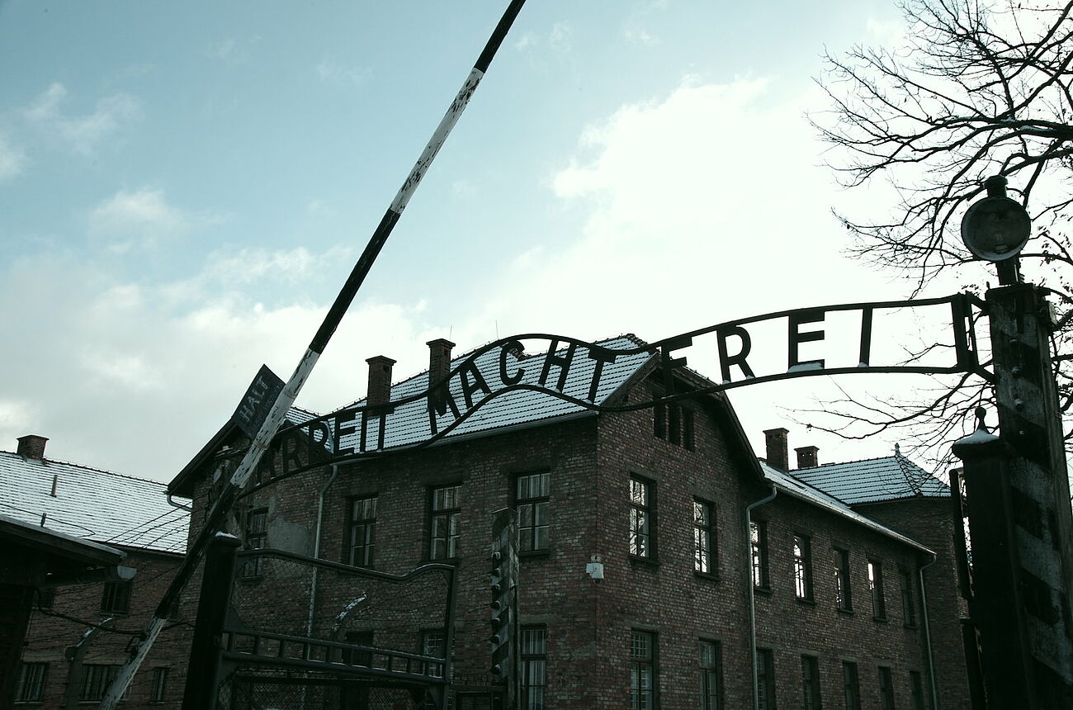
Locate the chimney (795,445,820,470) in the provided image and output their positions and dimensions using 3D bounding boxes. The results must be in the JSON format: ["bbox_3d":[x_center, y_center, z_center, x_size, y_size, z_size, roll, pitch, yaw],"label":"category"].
[{"bbox_3d":[12.512,4.902,45.220,0.940,1.120,0.650,-13,-25,35],"label":"chimney"}]

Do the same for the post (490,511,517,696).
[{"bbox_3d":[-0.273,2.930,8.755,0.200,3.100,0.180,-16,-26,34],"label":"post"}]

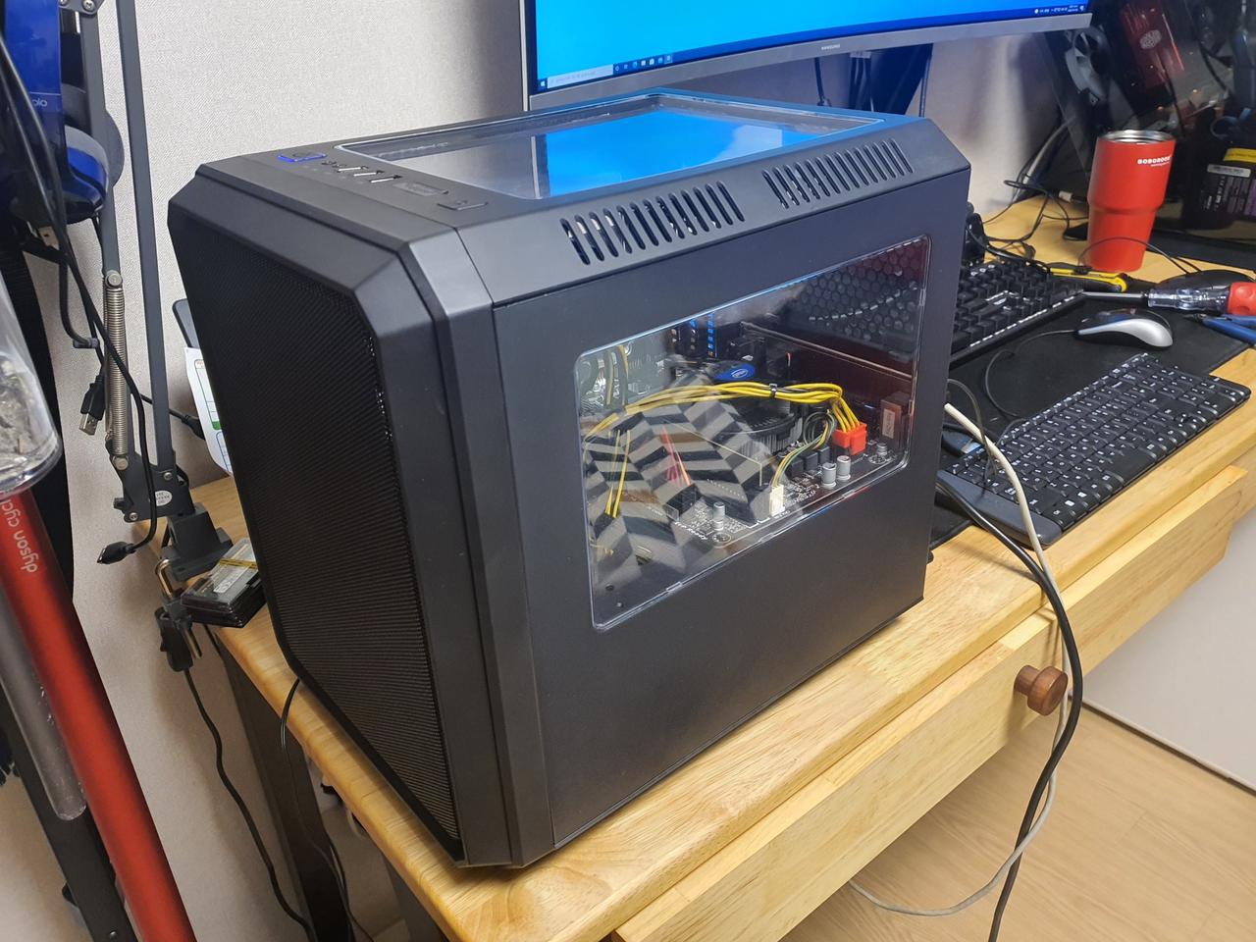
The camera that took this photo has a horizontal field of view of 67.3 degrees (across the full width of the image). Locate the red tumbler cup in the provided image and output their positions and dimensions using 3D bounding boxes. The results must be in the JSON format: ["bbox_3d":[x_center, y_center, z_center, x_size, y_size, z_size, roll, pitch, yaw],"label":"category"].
[{"bbox_3d":[0.673,-0.364,1.277,0.092,0.168,0.092,-2,29,1],"label":"red tumbler cup"}]

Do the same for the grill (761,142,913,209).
[{"bbox_3d":[0.105,-0.147,0.469,0.098,0.022,0.005,-24,-10,-33],"label":"grill"}]

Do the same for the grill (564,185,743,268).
[{"bbox_3d":[0.012,-0.105,0.402,0.089,0.022,0.005,-24,-10,-33],"label":"grill"}]

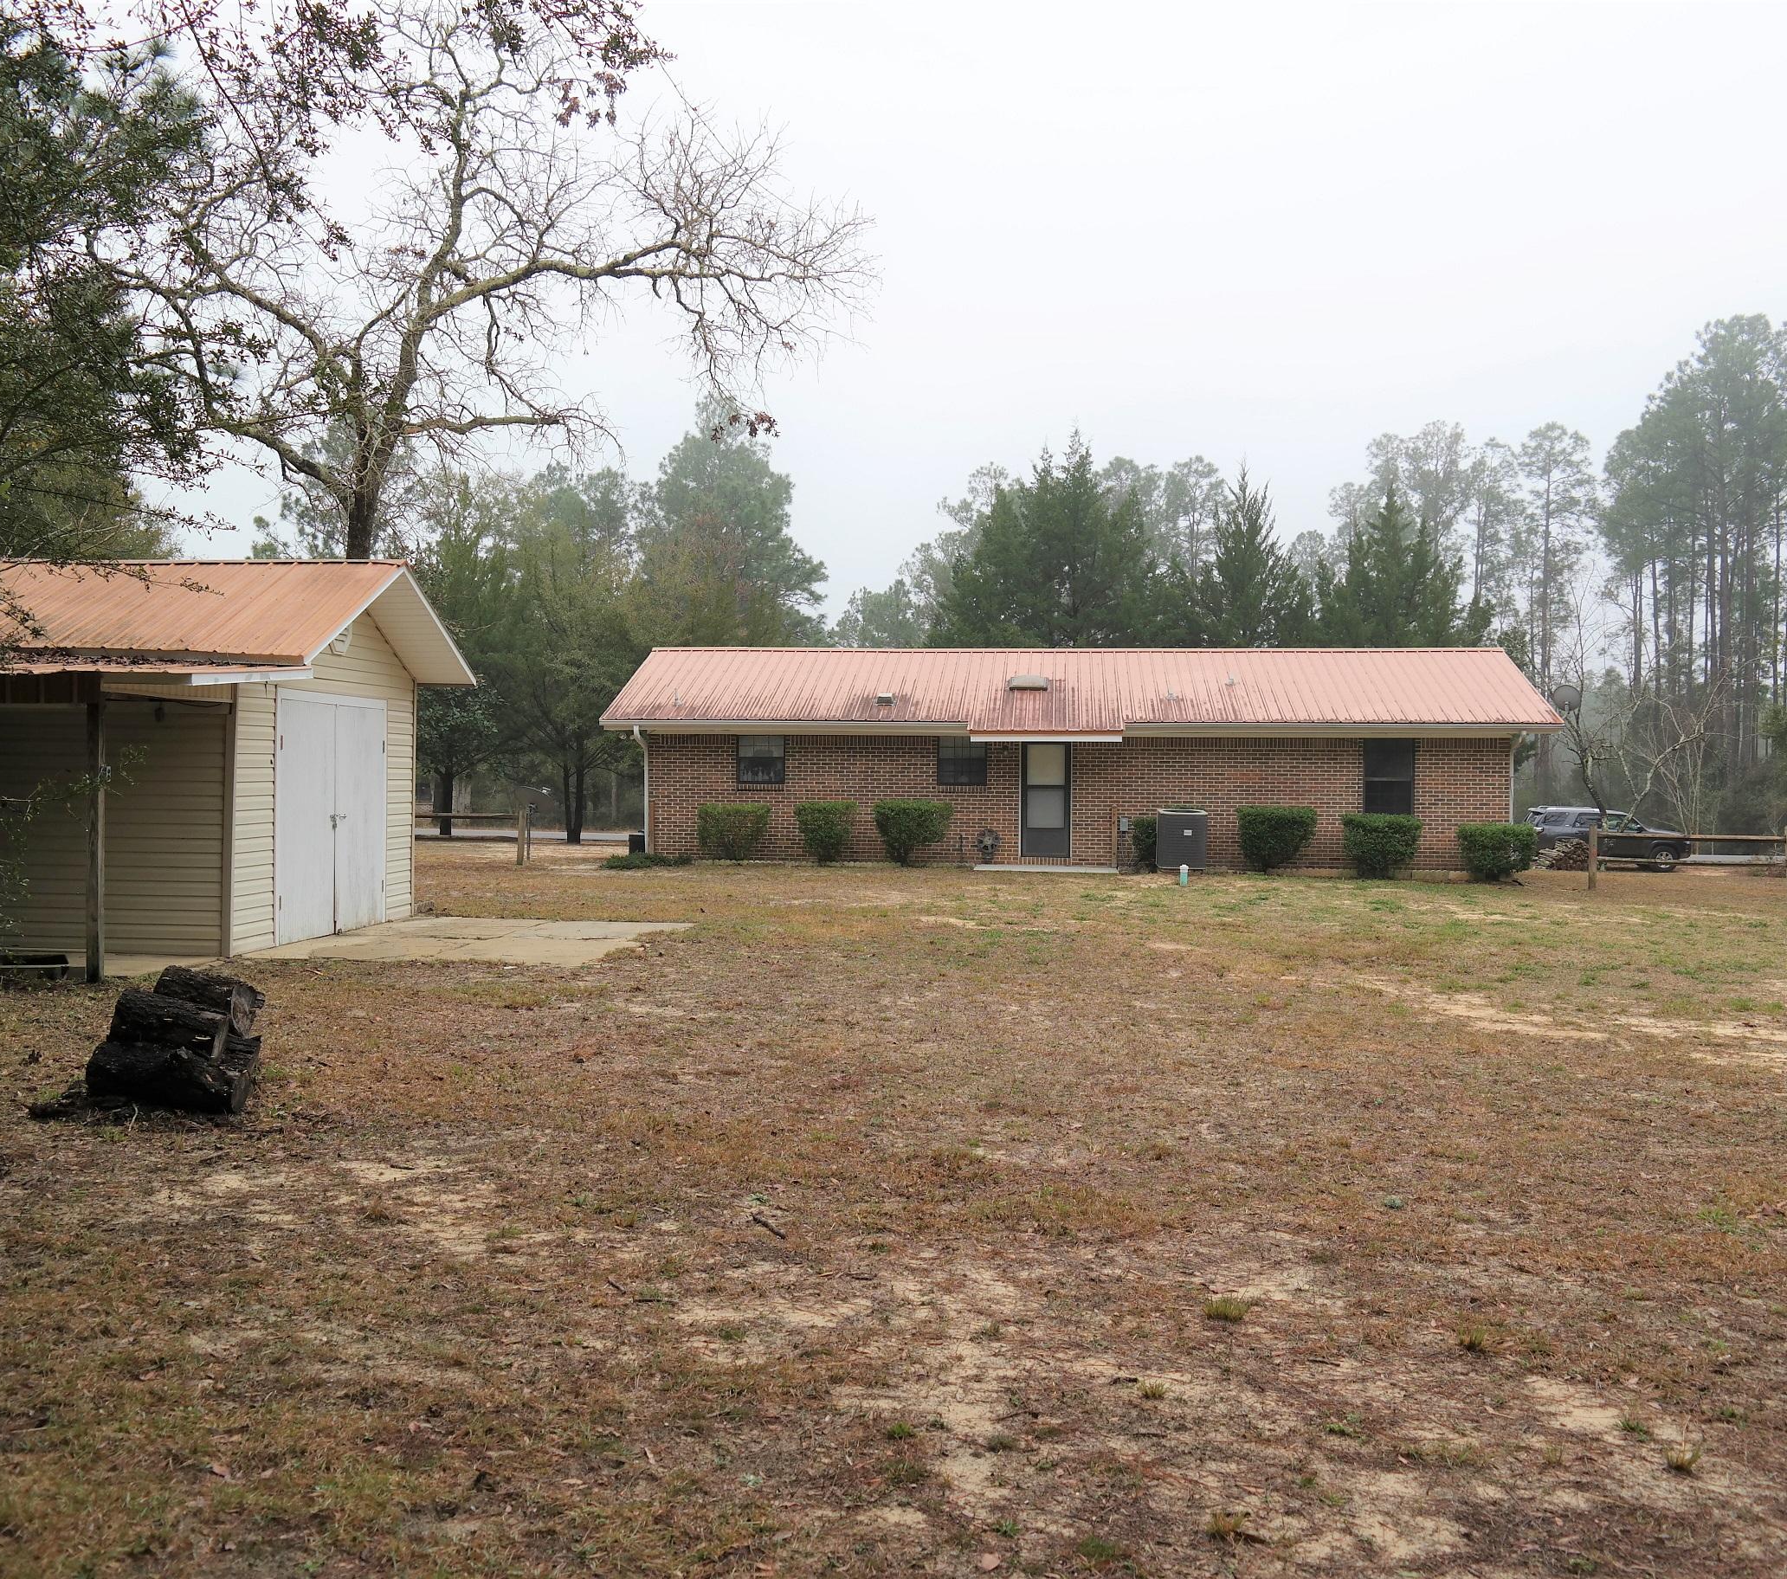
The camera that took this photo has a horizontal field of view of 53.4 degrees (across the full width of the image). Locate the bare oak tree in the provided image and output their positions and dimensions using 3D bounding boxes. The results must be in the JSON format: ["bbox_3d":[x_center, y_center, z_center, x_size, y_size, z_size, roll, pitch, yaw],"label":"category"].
[{"bbox_3d":[-5.600,-5.200,25.000,10.600,13.600,10.200,0,1,5],"label":"bare oak tree"}]

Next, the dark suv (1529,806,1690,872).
[{"bbox_3d":[20.500,1.450,51.000,4.820,1.820,1.920,0,1,4],"label":"dark suv"}]

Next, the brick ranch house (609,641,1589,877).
[{"bbox_3d":[3.371,-0.680,34.130,16.300,4.100,8.400,0,1,5],"label":"brick ranch house"}]

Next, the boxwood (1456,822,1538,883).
[{"bbox_3d":[9.930,1.050,29.200,1.330,0.980,1.200,0,1,5],"label":"boxwood"}]

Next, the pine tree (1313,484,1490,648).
[{"bbox_3d":[14.900,-3.200,52.000,5.800,11.200,5.800,0,1,5],"label":"pine tree"}]

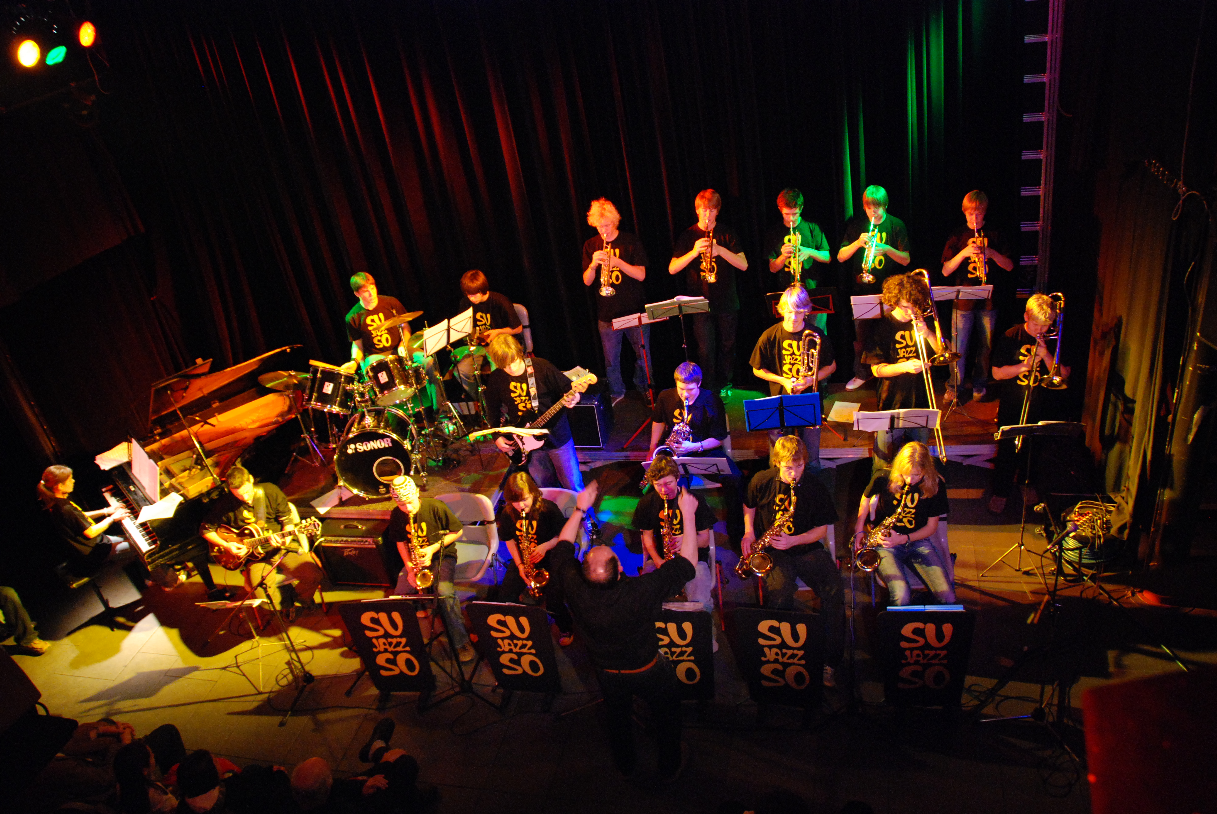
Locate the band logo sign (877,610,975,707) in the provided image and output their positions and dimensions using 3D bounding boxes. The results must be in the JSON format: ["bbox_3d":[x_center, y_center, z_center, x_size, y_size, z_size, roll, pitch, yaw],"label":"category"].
[{"bbox_3d":[1.660,1.340,4.796,0.500,0.660,0.080,-2,29,15],"label":"band logo sign"}]

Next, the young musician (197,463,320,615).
[{"bbox_3d":[-2.531,0.996,6.865,0.680,1.220,0.760,-23,32,-20],"label":"young musician"}]

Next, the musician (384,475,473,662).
[{"bbox_3d":[-1.154,0.969,6.055,0.550,1.250,0.800,-8,28,5],"label":"musician"}]

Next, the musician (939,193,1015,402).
[{"bbox_3d":[2.828,-0.819,7.111,0.550,1.740,0.450,0,32,18],"label":"musician"}]

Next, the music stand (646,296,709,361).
[{"bbox_3d":[0.650,-0.391,7.645,0.500,1.160,0.440,-6,30,7],"label":"music stand"}]

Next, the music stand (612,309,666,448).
[{"bbox_3d":[0.317,-0.265,7.555,0.480,1.140,0.460,-8,30,4],"label":"music stand"}]

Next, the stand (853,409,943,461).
[{"bbox_3d":[1.962,0.473,6.210,0.550,1.200,0.480,3,35,23],"label":"stand"}]

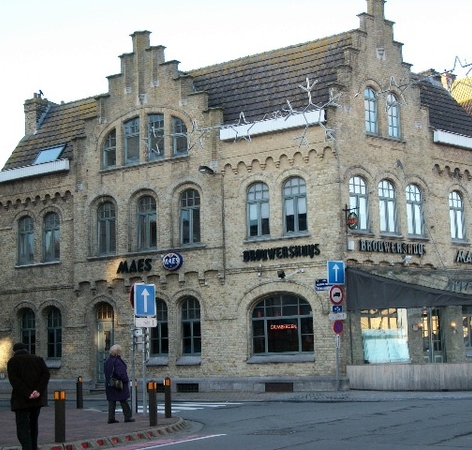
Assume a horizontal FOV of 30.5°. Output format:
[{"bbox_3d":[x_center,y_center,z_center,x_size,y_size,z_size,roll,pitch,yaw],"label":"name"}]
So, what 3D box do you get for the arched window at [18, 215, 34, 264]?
[{"bbox_3d":[-8.465,0.624,35.032,0.920,1.990,0.200,-7,-11,32],"label":"arched window"}]

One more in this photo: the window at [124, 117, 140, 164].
[{"bbox_3d":[-3.894,-3.153,32.368,0.779,1.808,0.200,-7,-10,32],"label":"window"}]

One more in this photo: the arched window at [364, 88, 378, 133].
[{"bbox_3d":[4.534,-3.812,29.098,0.660,1.650,0.200,6,-11,-37],"label":"arched window"}]

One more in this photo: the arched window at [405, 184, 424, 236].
[{"bbox_3d":[6.103,-0.514,29.571,0.984,1.881,0.200,5,-11,-38],"label":"arched window"}]

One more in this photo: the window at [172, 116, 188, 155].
[{"bbox_3d":[-2.029,-3.228,31.354,0.750,1.510,0.200,-7,-11,32],"label":"window"}]

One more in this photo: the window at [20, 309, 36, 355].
[{"bbox_3d":[-8.227,4.336,34.415,0.840,2.060,0.200,-7,-11,32],"label":"window"}]

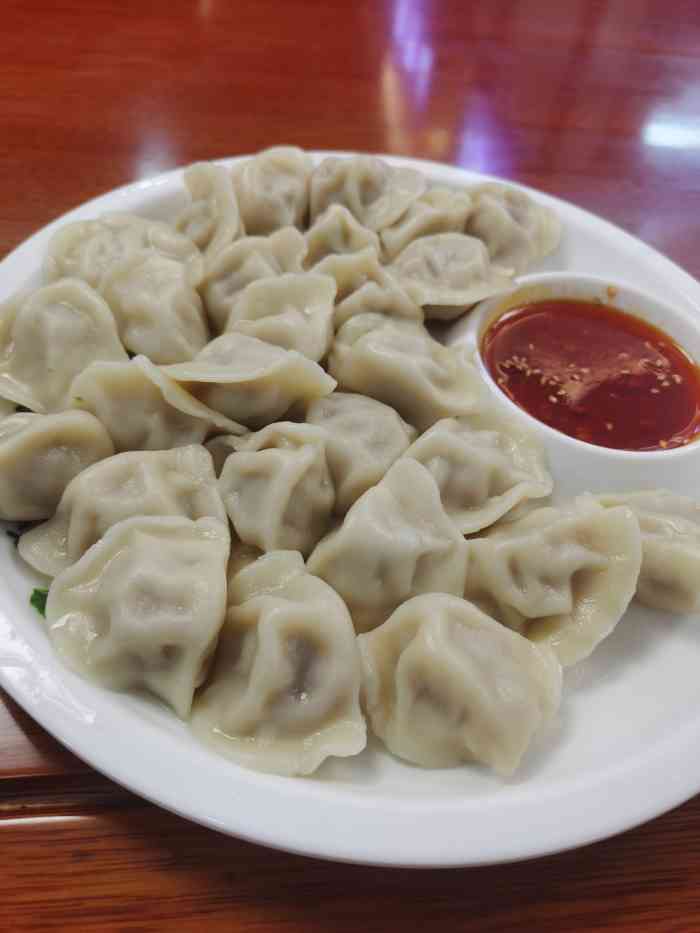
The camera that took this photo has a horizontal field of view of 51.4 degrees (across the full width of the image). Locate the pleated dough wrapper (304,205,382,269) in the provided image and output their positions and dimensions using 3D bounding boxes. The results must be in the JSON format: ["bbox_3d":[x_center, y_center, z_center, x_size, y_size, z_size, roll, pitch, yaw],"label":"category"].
[{"bbox_3d":[-0.003,-0.092,0.296,0.034,0.028,0.043,3,52,-6],"label":"pleated dough wrapper"}]

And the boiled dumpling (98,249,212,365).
[{"bbox_3d":[-0.069,-0.057,0.259,0.038,0.029,0.047,1,52,-7],"label":"boiled dumpling"}]

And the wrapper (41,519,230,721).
[{"bbox_3d":[-0.059,0.041,0.207,0.049,0.029,0.055,-1,52,-8],"label":"wrapper"}]

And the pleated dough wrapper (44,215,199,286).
[{"bbox_3d":[-0.092,-0.087,0.298,0.061,0.026,0.040,9,52,0],"label":"pleated dough wrapper"}]

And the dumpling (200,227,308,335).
[{"bbox_3d":[-0.038,-0.076,0.298,0.050,0.028,0.034,-33,64,-29],"label":"dumpling"}]

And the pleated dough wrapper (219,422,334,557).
[{"bbox_3d":[-0.023,0.008,0.230,0.037,0.032,0.046,5,52,-3],"label":"pleated dough wrapper"}]

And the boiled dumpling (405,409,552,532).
[{"bbox_3d":[0.041,0.001,0.235,0.051,0.029,0.041,-7,53,-14],"label":"boiled dumpling"}]

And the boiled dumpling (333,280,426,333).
[{"bbox_3d":[0.011,-0.055,0.271,0.043,0.028,0.035,7,51,-3],"label":"boiled dumpling"}]

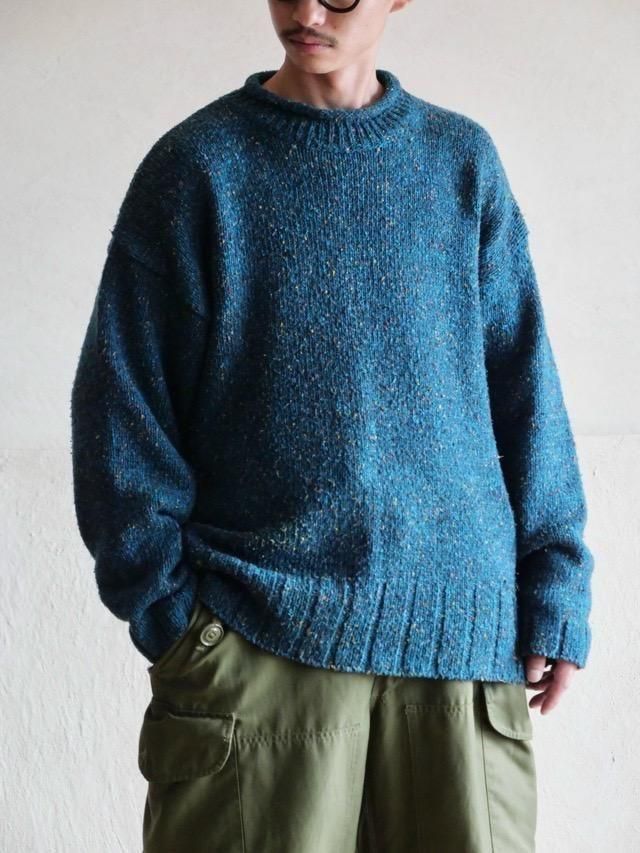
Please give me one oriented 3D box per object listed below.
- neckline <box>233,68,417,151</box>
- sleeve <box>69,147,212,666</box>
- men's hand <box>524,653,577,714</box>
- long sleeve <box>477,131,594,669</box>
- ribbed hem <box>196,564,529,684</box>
[{"bbox_3d":[0.005,-0.355,2.870,0.205,0.088,0.185,-1,6,-8],"label":"neckline"},{"bbox_3d":[-0.196,-0.032,2.820,0.155,0.585,0.210,0,2,-14],"label":"sleeve"},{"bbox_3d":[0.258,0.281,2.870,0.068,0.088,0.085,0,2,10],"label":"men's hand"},{"bbox_3d":[0.244,-0.030,2.900,0.128,0.605,0.180,-4,2,-12],"label":"long sleeve"},{"bbox_3d":[0.042,0.220,2.870,0.390,0.125,0.260,0,2,-12],"label":"ribbed hem"}]

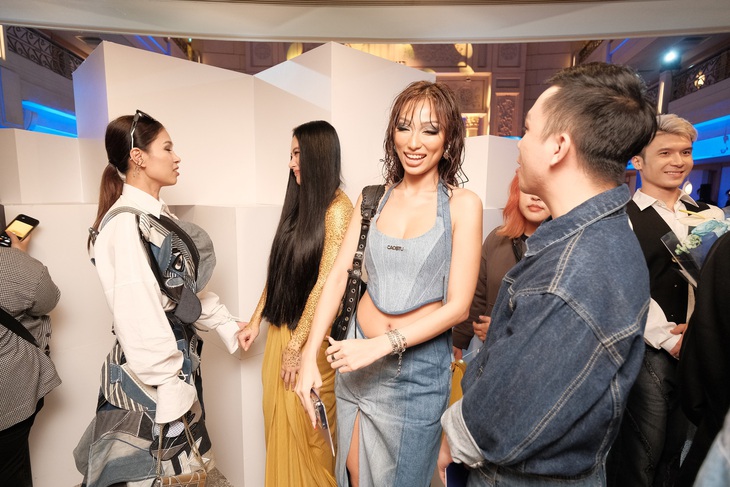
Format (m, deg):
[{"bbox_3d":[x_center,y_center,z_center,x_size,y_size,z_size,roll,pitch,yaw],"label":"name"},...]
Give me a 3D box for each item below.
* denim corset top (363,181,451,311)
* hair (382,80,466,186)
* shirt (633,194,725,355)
[{"bbox_3d":[0.121,0.011,1.080,0.250,0.360,0.190,2,6,21],"label":"denim corset top"},{"bbox_3d":[0.165,-0.298,1.070,0.225,0.285,0.200,2,6,18],"label":"hair"},{"bbox_3d":[1.034,0.097,1.330,0.430,0.560,0.270,2,6,18],"label":"shirt"}]

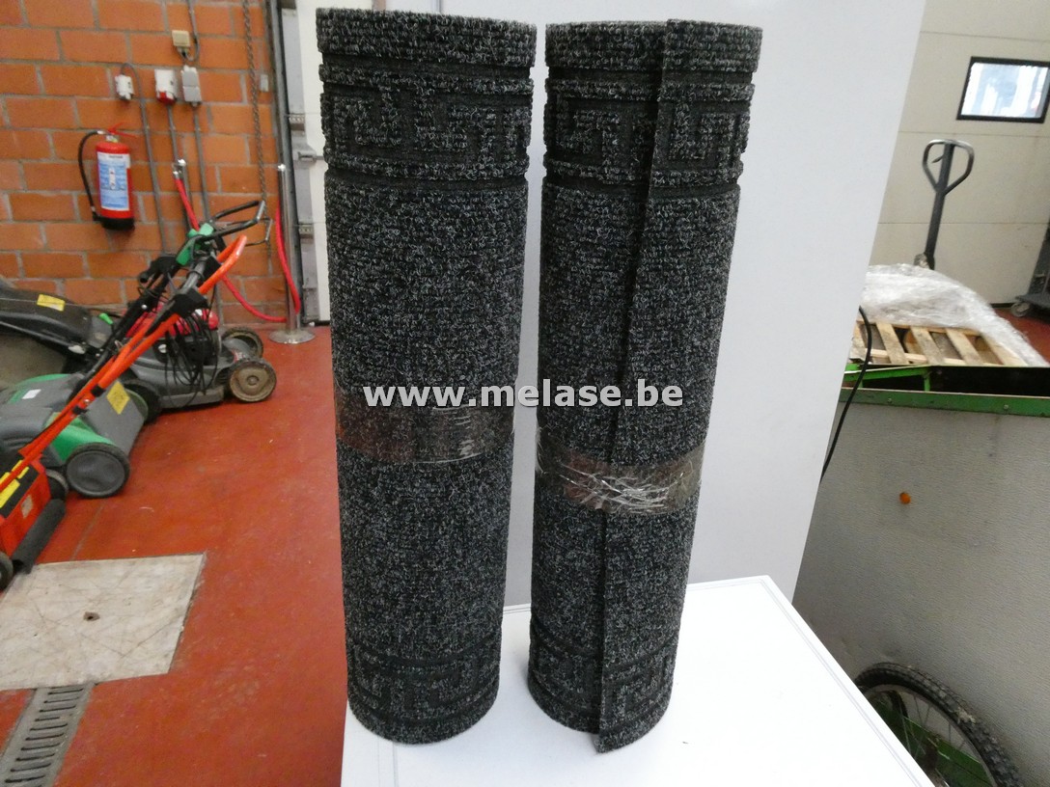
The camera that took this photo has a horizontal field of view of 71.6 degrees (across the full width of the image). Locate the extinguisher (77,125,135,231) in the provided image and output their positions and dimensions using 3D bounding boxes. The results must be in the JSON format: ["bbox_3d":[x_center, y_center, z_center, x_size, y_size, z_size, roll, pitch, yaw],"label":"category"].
[{"bbox_3d":[-2.106,-1.101,3.695,0.250,0.505,0.170,1,22,-15],"label":"extinguisher"}]

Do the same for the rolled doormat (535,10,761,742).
[{"bbox_3d":[0.083,0.020,0.624,0.145,0.605,0.145,1,25,1],"label":"rolled doormat"}]

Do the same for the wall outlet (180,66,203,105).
[{"bbox_3d":[-1.689,-1.559,3.690,0.071,0.178,0.060,-3,23,-14],"label":"wall outlet"}]

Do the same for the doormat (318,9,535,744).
[{"bbox_3d":[-0.084,0.015,0.618,0.150,0.605,0.150,3,23,0],"label":"doormat"}]

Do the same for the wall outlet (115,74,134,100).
[{"bbox_3d":[-1.992,-1.523,3.623,0.061,0.112,0.058,-3,23,-14],"label":"wall outlet"}]

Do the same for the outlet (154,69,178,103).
[{"bbox_3d":[-1.797,-1.540,3.649,0.075,0.153,0.085,-3,23,-14],"label":"outlet"}]

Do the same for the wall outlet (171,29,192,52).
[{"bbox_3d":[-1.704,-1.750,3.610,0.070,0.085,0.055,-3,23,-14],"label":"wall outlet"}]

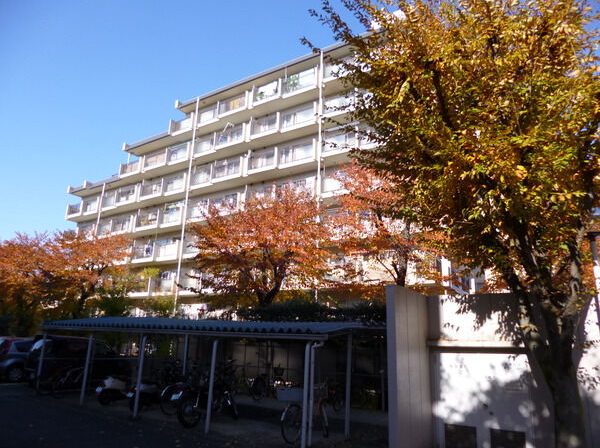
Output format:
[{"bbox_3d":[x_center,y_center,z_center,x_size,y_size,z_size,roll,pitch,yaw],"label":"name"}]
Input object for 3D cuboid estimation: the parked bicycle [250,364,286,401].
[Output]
[{"bbox_3d":[-0.965,4.971,13.198,0.550,1.050,1.720,-8,-18,31],"label":"parked bicycle"}]

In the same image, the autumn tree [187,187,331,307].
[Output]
[{"bbox_3d":[-1.854,2.294,17.404,5.900,8.130,5.900,-8,-18,31],"label":"autumn tree"}]

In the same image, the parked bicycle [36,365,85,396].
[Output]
[{"bbox_3d":[-7.151,4.649,12.777,0.550,1.030,1.700,-8,-18,31],"label":"parked bicycle"}]

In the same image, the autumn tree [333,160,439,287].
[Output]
[{"bbox_3d":[3.558,1.618,15.005,4.900,8.540,4.900,-8,-18,31],"label":"autumn tree"}]

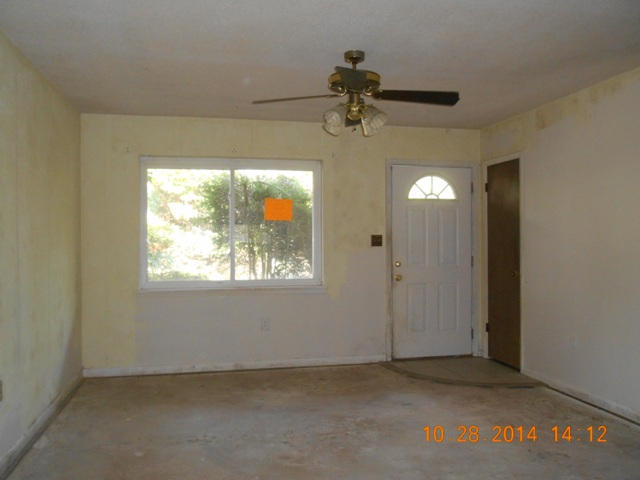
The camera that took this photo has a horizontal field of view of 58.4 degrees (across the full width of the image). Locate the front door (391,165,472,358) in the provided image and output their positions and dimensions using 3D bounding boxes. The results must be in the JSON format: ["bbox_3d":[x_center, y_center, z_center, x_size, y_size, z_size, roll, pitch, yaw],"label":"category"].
[{"bbox_3d":[1.197,0.236,6.103,0.905,2.020,0.045,0,1,-12],"label":"front door"}]

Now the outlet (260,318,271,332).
[{"bbox_3d":[-0.536,0.855,5.714,0.076,0.120,0.010,0,1,-12],"label":"outlet"}]

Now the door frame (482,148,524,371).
[{"bbox_3d":[1.881,0.222,5.755,0.120,2.080,0.745,0,1,-12],"label":"door frame"}]

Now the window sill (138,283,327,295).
[{"bbox_3d":[-0.827,0.491,5.627,1.830,0.055,0.090,0,1,-12],"label":"window sill"}]

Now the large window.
[{"bbox_3d":[-0.845,-0.161,5.679,1.780,1.270,0.100,0,1,-12],"label":"large window"}]

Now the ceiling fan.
[{"bbox_3d":[0.219,-0.903,3.559,1.300,0.520,1.300,0,1,0],"label":"ceiling fan"}]

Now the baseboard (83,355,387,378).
[{"bbox_3d":[-0.758,1.242,5.665,2.970,0.085,0.018,0,1,-12],"label":"baseboard"}]

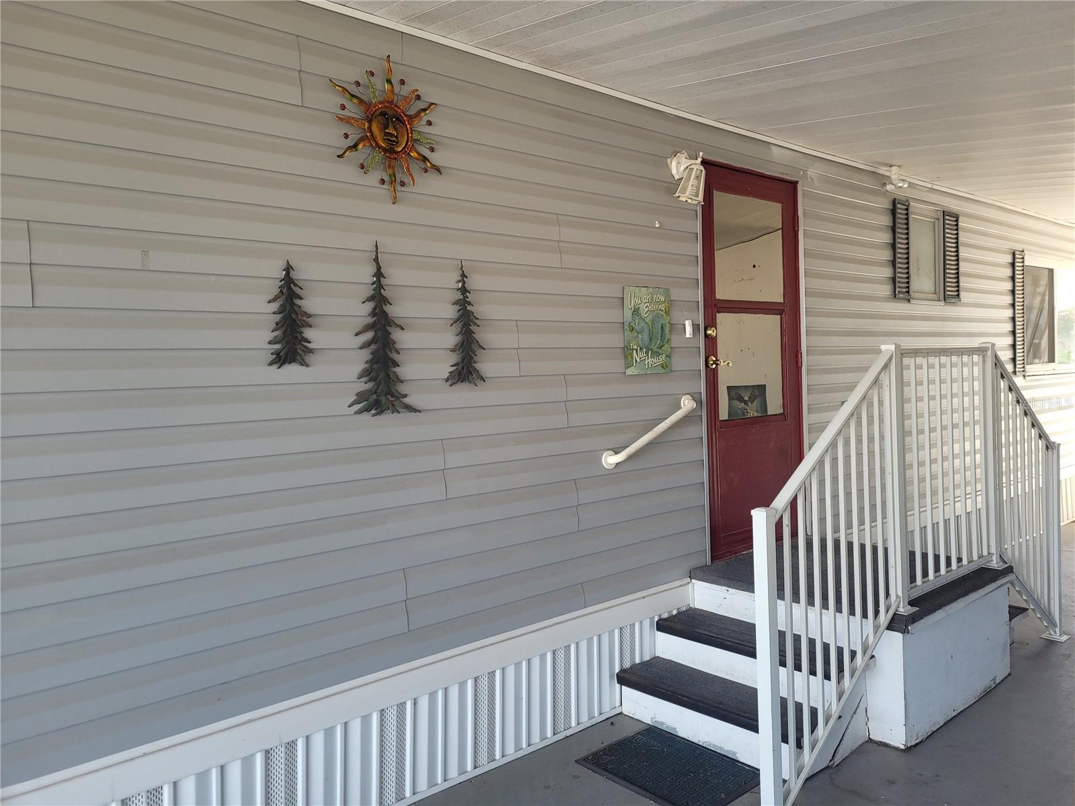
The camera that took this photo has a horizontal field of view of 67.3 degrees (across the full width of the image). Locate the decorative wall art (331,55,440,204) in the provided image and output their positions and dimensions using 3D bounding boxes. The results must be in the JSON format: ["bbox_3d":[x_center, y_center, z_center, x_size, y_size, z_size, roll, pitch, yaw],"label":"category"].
[{"bbox_3d":[-0.524,-0.971,2.855,0.439,0.523,0.050,-4,3,-41],"label":"decorative wall art"}]

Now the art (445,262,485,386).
[{"bbox_3d":[-0.279,-0.302,3.086,0.197,0.482,0.030,-4,3,-41],"label":"art"}]

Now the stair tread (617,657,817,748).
[{"bbox_3d":[0.773,1.247,3.412,0.279,0.043,0.929,-4,3,-41],"label":"stair tread"}]

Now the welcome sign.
[{"bbox_3d":[0.520,-0.340,3.801,0.325,0.406,0.014,-4,3,-41],"label":"welcome sign"}]

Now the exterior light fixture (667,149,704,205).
[{"bbox_3d":[0.737,-1.095,3.898,0.145,0.260,0.160,-4,3,-41],"label":"exterior light fixture"}]

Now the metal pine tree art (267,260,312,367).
[{"bbox_3d":[-0.803,-0.289,2.621,0.155,0.350,0.030,-4,3,-41],"label":"metal pine tree art"}]

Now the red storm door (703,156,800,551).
[{"bbox_3d":[1.201,-0.224,4.430,0.909,2.043,0.050,-4,3,-41],"label":"red storm door"}]

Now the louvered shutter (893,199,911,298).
[{"bbox_3d":[2.498,-1.051,5.545,0.235,0.681,0.030,-4,3,-41],"label":"louvered shutter"}]

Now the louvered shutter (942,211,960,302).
[{"bbox_3d":[3.123,-1.095,6.099,0.245,0.672,0.030,-4,3,-41],"label":"louvered shutter"}]

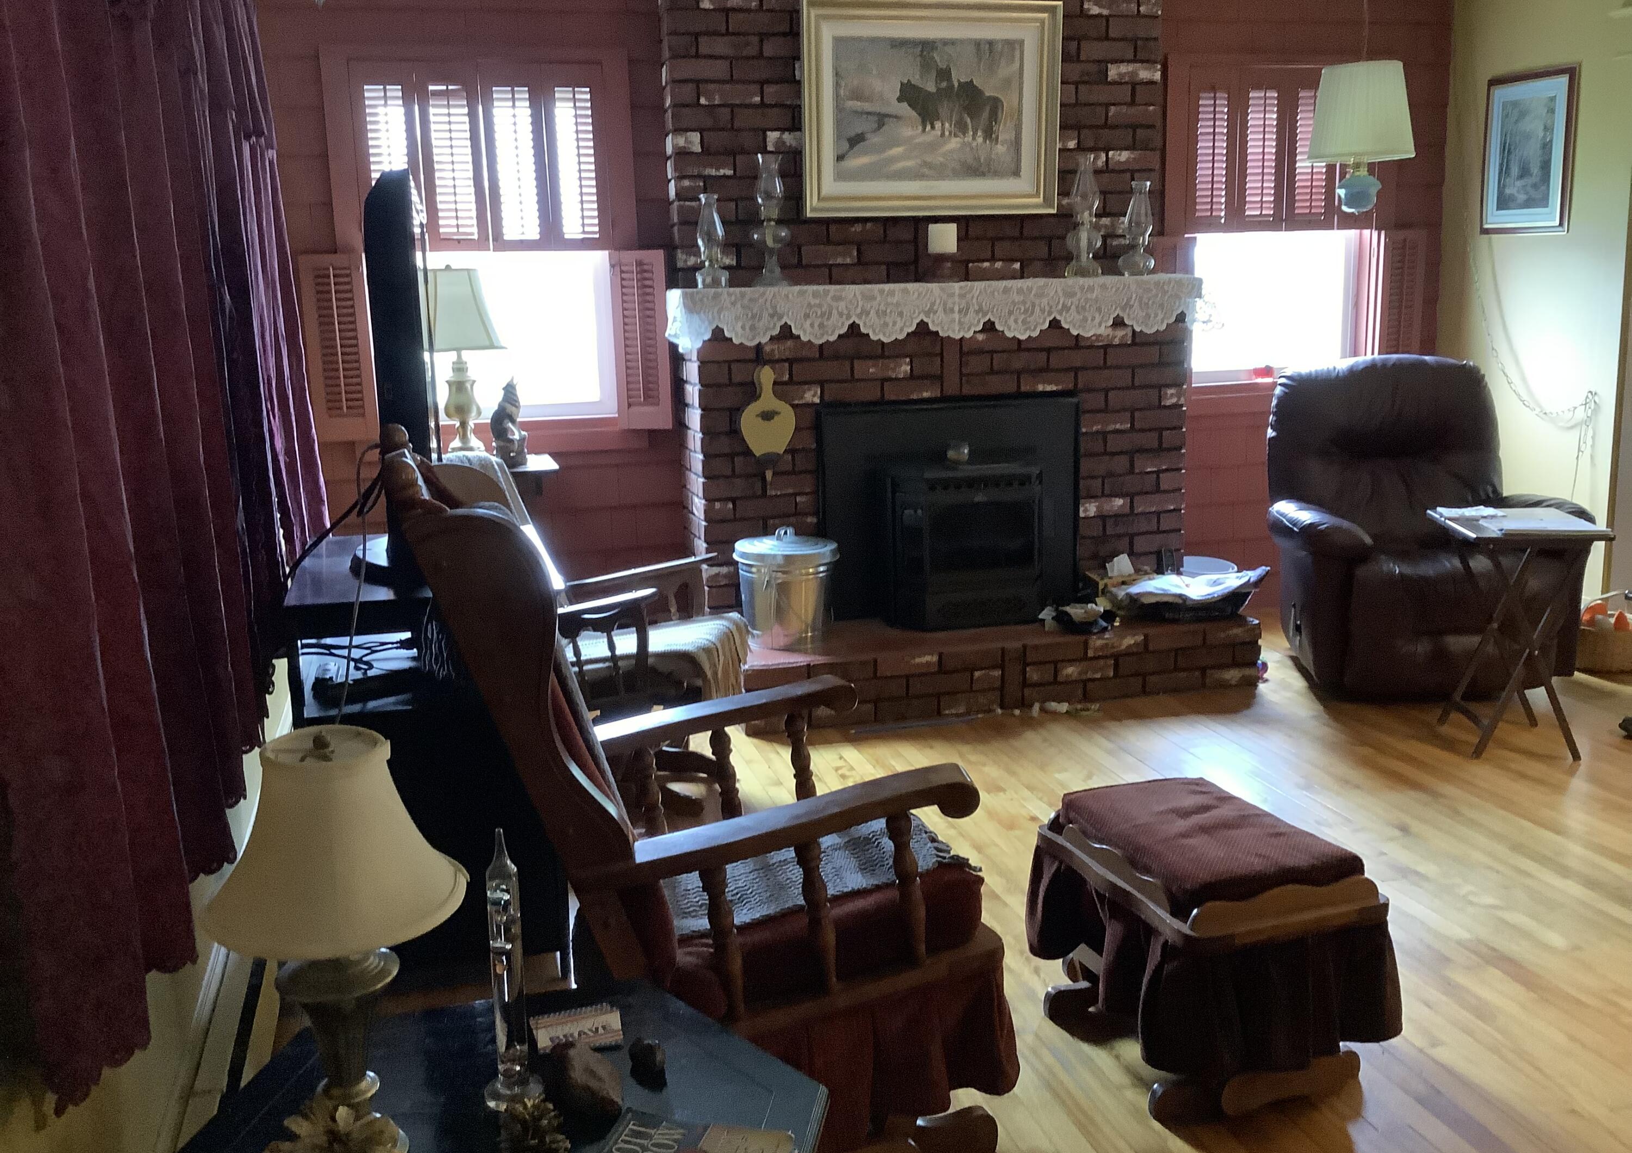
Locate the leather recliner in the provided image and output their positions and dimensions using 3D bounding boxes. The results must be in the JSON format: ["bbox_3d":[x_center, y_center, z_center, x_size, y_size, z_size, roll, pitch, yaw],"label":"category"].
[{"bbox_3d":[1.967,-0.186,4.872,0.950,1.050,0.910,-2,12,-1],"label":"leather recliner"}]

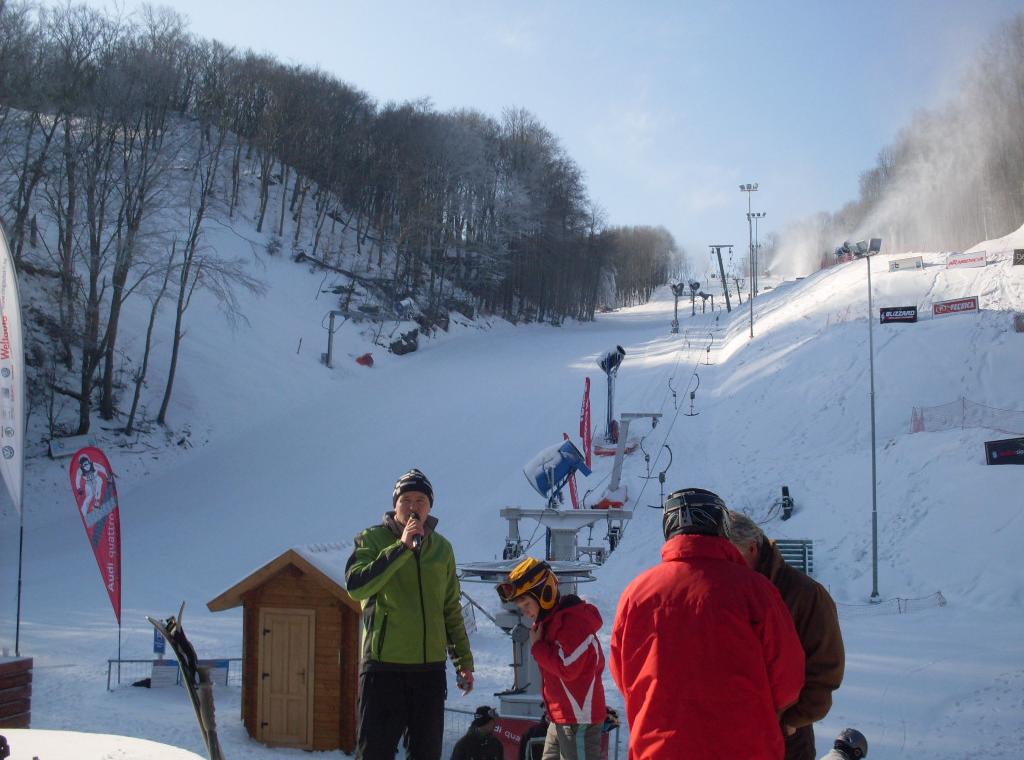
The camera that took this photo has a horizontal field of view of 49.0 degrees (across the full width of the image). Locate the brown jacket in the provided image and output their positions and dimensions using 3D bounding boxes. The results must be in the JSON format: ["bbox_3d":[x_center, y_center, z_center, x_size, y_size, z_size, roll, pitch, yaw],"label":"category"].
[{"bbox_3d":[0.943,0.951,4.200,0.480,0.740,0.580,4,-7,-38],"label":"brown jacket"}]

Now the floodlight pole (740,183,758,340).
[{"bbox_3d":[16.974,-8.469,80.000,1.350,11.000,0.550,0,-5,9],"label":"floodlight pole"}]

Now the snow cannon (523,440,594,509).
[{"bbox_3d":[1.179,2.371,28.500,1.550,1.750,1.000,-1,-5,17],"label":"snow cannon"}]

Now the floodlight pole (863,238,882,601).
[{"bbox_3d":[11.545,1.265,36.000,0.650,11.600,0.500,-2,-5,18],"label":"floodlight pole"}]

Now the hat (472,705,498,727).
[{"bbox_3d":[-0.224,2.895,9.700,0.230,0.190,0.200,-14,1,-24],"label":"hat"}]

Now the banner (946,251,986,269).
[{"bbox_3d":[32.346,-8.505,80.000,2.700,0.970,0.080,-2,-6,27],"label":"banner"}]

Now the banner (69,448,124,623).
[{"bbox_3d":[-7.762,2.905,21.000,0.970,3.300,0.100,1,-5,-12],"label":"banner"}]

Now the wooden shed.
[{"bbox_3d":[-2.705,3.861,16.776,2.700,2.800,2.350,-1,-5,20],"label":"wooden shed"}]

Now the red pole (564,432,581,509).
[{"bbox_3d":[2.045,3.161,38.000,0.300,2.900,0.200,-8,-5,-1],"label":"red pole"}]

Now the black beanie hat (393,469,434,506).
[{"bbox_3d":[-0.419,0.457,4.780,0.185,0.165,0.220,1,-5,-6],"label":"black beanie hat"}]

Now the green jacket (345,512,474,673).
[{"bbox_3d":[-0.433,0.898,4.750,0.520,0.660,0.360,2,-5,-21],"label":"green jacket"}]

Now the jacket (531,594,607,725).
[{"bbox_3d":[0.251,1.243,5.000,0.320,0.560,0.380,2,-5,-15],"label":"jacket"}]

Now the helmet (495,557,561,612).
[{"bbox_3d":[0.075,0.882,4.800,0.280,0.230,0.210,-30,6,-21],"label":"helmet"}]

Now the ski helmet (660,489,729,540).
[{"bbox_3d":[0.644,0.480,3.900,0.230,0.220,0.290,-3,-24,27],"label":"ski helmet"}]

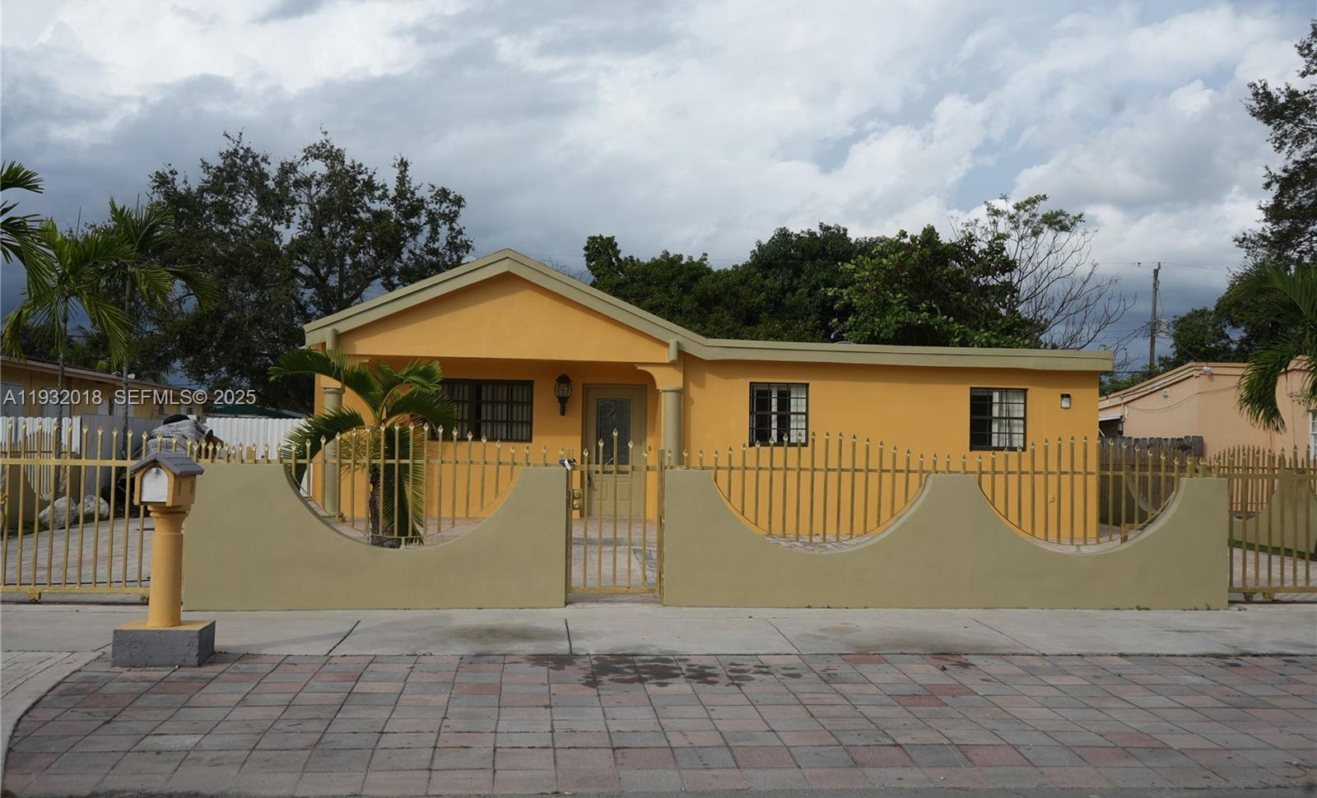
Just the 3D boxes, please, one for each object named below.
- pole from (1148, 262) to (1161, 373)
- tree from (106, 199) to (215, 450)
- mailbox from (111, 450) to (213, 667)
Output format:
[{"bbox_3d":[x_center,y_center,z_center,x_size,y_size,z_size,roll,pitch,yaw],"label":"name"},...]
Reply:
[{"bbox_3d":[20.757,-1.133,47.845,0.453,9.279,0.400,1,-2,-6],"label":"pole"},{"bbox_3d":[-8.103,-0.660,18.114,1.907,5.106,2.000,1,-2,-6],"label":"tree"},{"bbox_3d":[-3.211,1.029,7.445,0.540,1.369,0.600,1,-2,-6],"label":"mailbox"}]

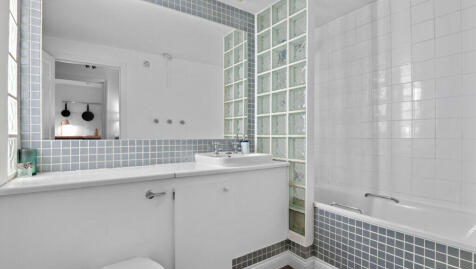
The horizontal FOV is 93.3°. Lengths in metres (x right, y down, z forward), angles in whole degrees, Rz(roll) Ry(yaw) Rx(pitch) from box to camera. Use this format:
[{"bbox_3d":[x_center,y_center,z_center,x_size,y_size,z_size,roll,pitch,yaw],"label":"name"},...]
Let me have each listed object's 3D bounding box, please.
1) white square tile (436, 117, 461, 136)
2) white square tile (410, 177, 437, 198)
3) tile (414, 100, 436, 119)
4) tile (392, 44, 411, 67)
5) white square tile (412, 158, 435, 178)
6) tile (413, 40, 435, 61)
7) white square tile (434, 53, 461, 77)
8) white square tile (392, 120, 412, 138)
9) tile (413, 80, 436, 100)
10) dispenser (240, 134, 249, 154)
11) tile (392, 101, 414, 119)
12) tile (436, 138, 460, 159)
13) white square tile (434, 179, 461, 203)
[{"bbox_3d":[1.537,-0.046,1.643,0.010,0.150,0.146,1,-1,-37],"label":"white square tile"},{"bbox_3d":[1.433,0.406,1.734,0.010,0.149,0.149,0,0,-37],"label":"white square tile"},{"bbox_3d":[1.451,-0.195,1.756,0.010,0.150,0.146,1,-1,-39],"label":"tile"},{"bbox_3d":[1.363,-0.651,1.879,0.010,0.150,0.146,1,-1,-37],"label":"tile"},{"bbox_3d":[1.450,0.261,1.750,0.010,0.150,0.146,1,-1,-39],"label":"white square tile"},{"bbox_3d":[1.436,-0.633,1.739,0.010,0.149,0.149,0,0,-37],"label":"tile"},{"bbox_3d":[1.542,-0.500,1.648,0.010,0.150,0.146,1,-1,-39],"label":"white square tile"},{"bbox_3d":[1.349,-0.041,1.849,0.010,0.149,0.149,0,0,-37],"label":"white square tile"},{"bbox_3d":[1.450,-0.349,1.761,0.010,0.150,0.146,1,-1,-37],"label":"tile"},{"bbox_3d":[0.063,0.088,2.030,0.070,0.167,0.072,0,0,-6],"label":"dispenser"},{"bbox_3d":[1.363,-0.195,1.874,0.010,0.150,0.146,1,-1,-37],"label":"tile"},{"bbox_3d":[1.520,0.108,1.620,0.010,0.149,0.149,0,0,-37],"label":"tile"},{"bbox_3d":[1.519,0.406,1.619,0.010,0.149,0.149,0,0,-37],"label":"white square tile"}]

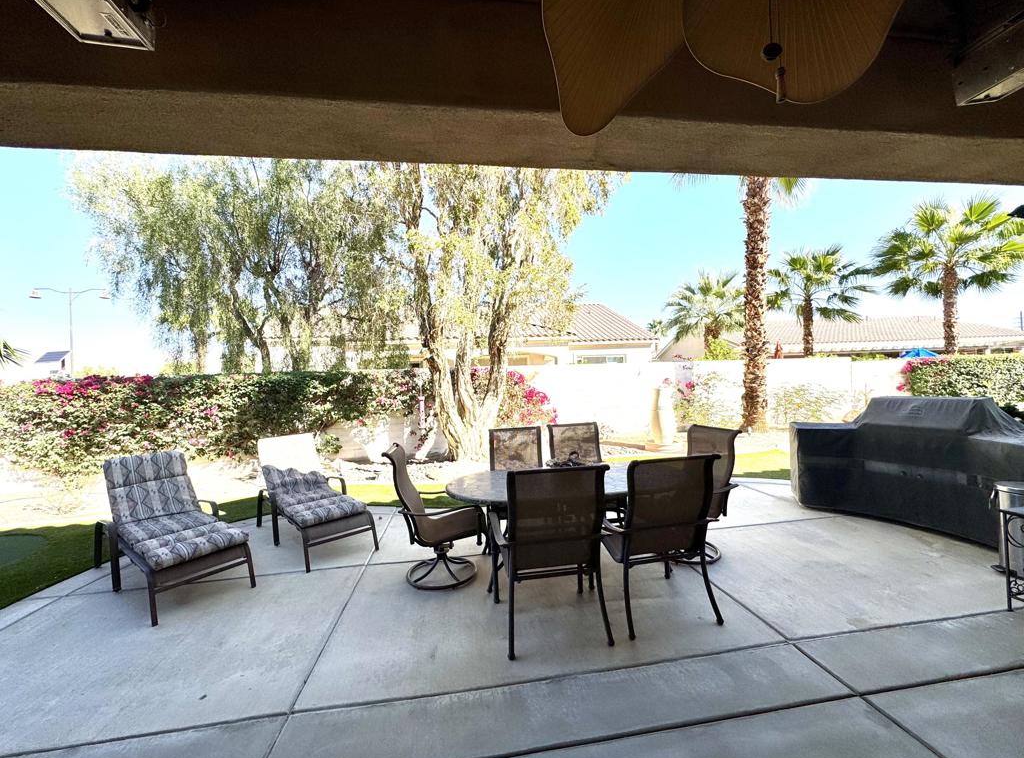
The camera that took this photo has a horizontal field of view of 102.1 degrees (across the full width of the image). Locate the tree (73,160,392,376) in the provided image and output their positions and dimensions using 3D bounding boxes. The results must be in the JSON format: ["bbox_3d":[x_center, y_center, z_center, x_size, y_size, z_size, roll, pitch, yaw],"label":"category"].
[{"bbox_3d":[-6.878,-2.152,11.235,7.600,8.000,7.000,-2,-1,0],"label":"tree"}]

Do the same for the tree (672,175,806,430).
[{"bbox_3d":[6.246,-2.734,10.536,3.700,8.200,3.700,-2,-1,0],"label":"tree"}]

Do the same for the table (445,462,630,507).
[{"bbox_3d":[0.425,1.110,3.145,1.810,0.730,1.070,-2,-1,-8],"label":"table"}]

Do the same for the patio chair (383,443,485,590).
[{"bbox_3d":[-0.574,1.017,3.226,0.760,0.990,0.630,-2,-1,-6],"label":"patio chair"}]

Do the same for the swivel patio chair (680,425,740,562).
[{"bbox_3d":[1.505,0.946,3.506,0.760,0.990,0.630,-2,-1,-18],"label":"swivel patio chair"}]

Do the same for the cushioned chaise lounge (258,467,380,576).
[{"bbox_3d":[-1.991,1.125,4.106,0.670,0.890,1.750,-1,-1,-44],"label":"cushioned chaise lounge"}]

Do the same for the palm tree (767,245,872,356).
[{"bbox_3d":[10.284,-1.657,14.219,3.100,5.800,3.100,-2,-1,0],"label":"palm tree"}]

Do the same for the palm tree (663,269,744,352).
[{"bbox_3d":[6.923,-1.202,14.515,3.100,5.100,3.100,-2,-1,0],"label":"palm tree"}]

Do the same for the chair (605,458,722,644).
[{"bbox_3d":[0.877,0.957,2.696,0.620,0.990,0.690,-2,-1,-9],"label":"chair"}]

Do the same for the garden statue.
[{"bbox_3d":[3.163,0.762,8.589,0.570,1.350,0.570,-2,-1,0],"label":"garden statue"}]

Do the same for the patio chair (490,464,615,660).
[{"bbox_3d":[0.200,0.979,2.551,0.620,0.990,0.690,-2,-1,-8],"label":"patio chair"}]

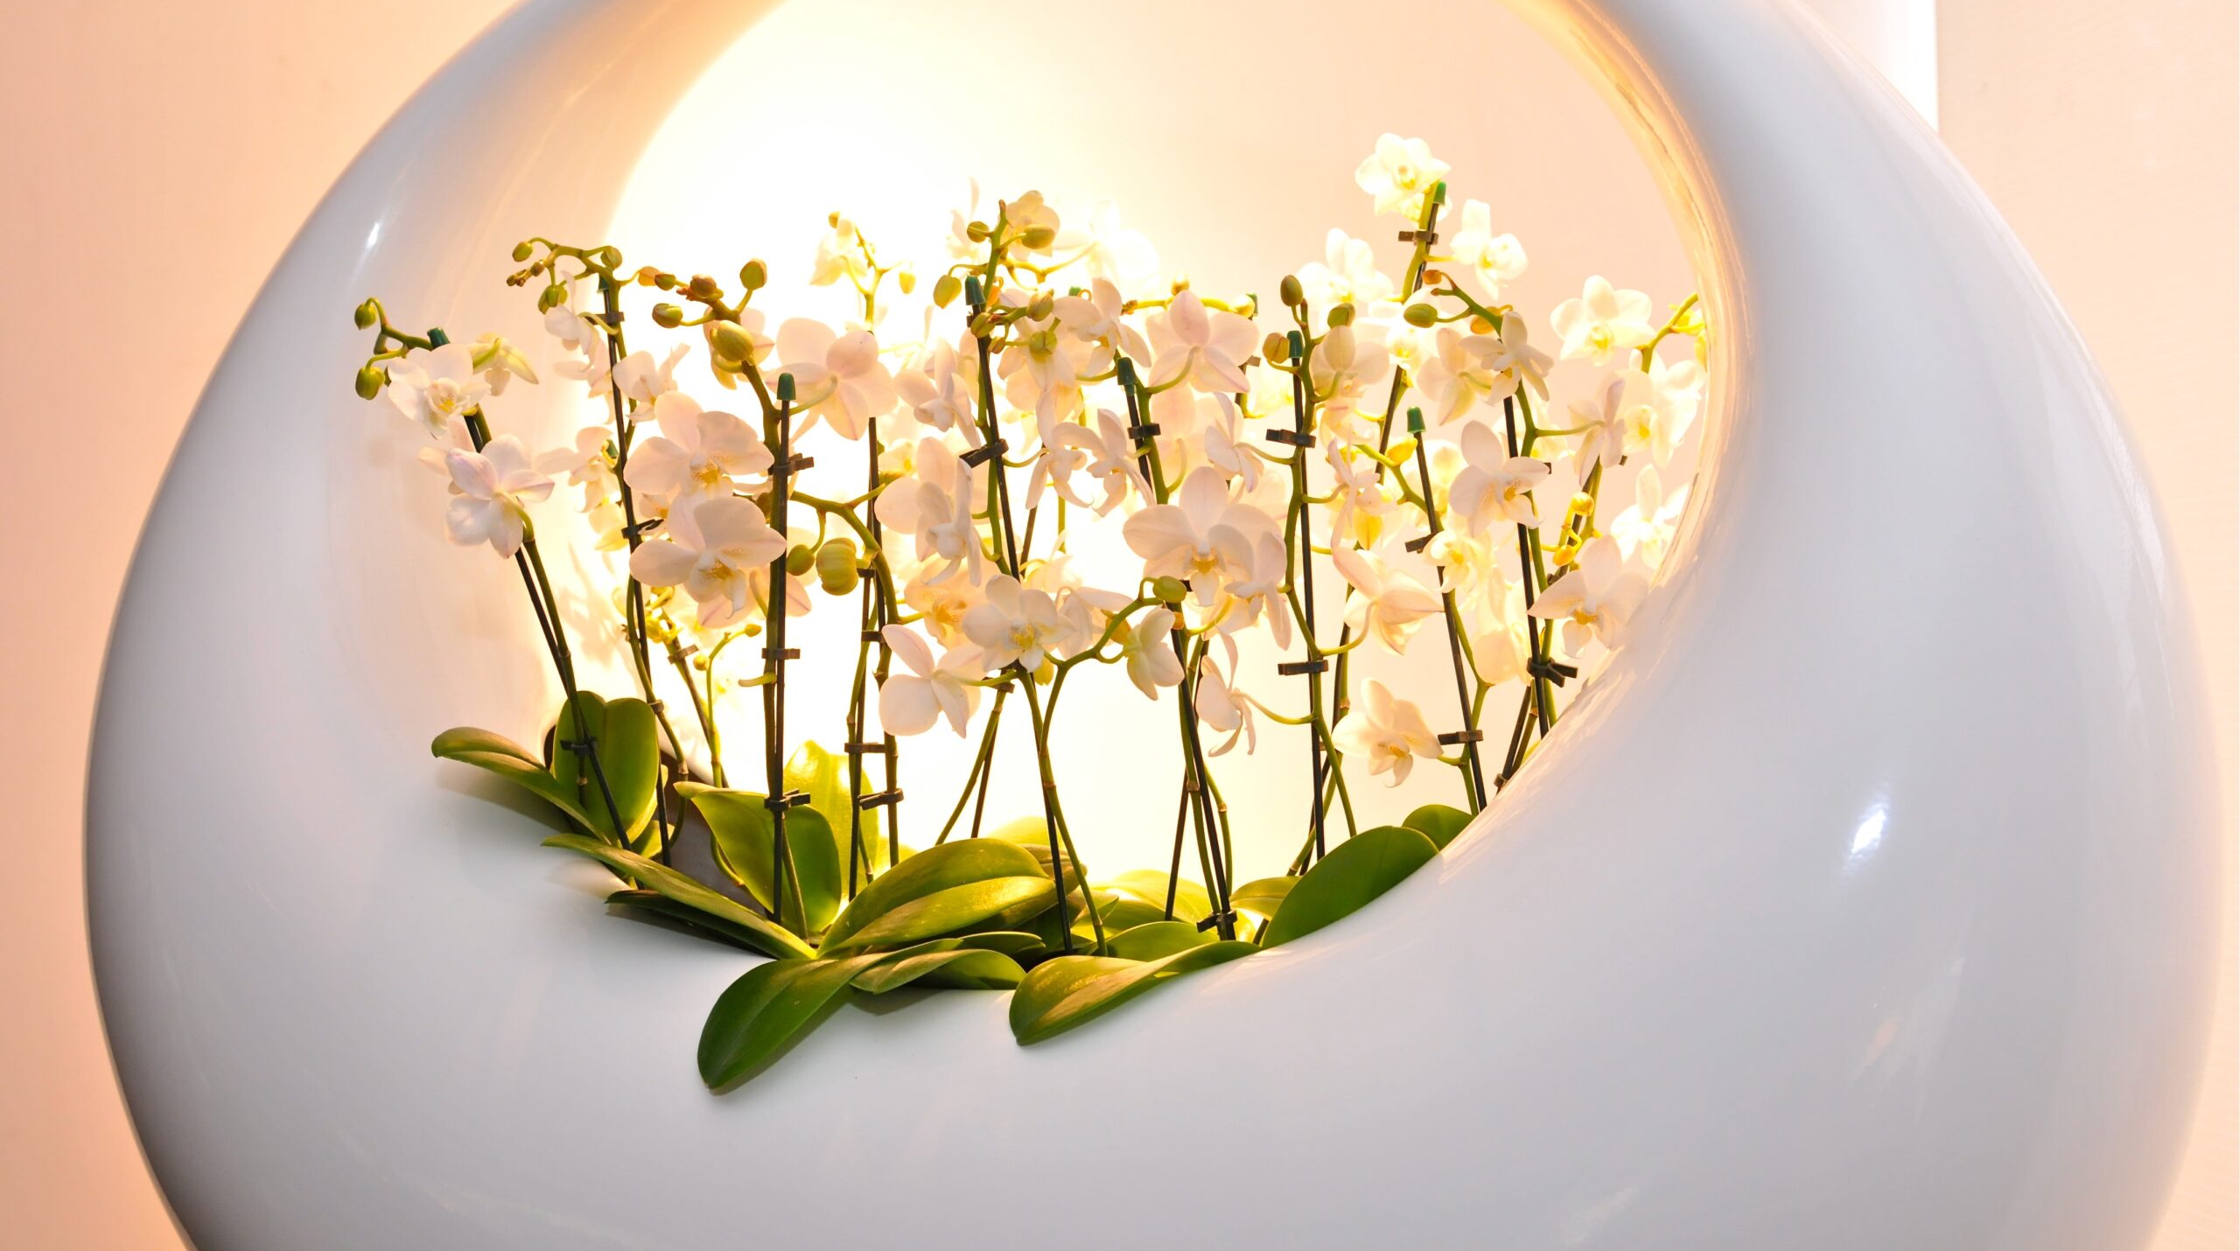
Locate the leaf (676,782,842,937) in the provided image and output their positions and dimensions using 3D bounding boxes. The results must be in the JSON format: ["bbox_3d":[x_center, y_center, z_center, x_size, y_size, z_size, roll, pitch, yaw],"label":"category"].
[{"bbox_3d":[-0.162,0.104,1.000,0.073,0.069,0.035,1,-9,-15],"label":"leaf"}]

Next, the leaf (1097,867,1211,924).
[{"bbox_3d":[0.016,0.127,1.050,0.056,0.026,0.050,-1,2,0],"label":"leaf"}]

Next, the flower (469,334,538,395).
[{"bbox_3d":[-0.326,-0.137,1.180,0.042,0.035,0.027,-1,-21,12],"label":"flower"}]

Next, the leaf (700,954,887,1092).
[{"bbox_3d":[-0.136,0.164,0.930,0.040,0.025,0.108,0,21,37],"label":"leaf"}]

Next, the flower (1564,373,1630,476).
[{"bbox_3d":[0.252,-0.106,1.180,0.025,0.053,0.048,2,0,-41],"label":"flower"}]

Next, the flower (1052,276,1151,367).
[{"bbox_3d":[-0.008,-0.133,0.980,0.026,0.040,0.043,-15,10,-38],"label":"flower"}]

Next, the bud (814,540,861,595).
[{"bbox_3d":[-0.141,-0.029,1.120,0.023,0.029,0.025,1,6,45],"label":"bud"}]

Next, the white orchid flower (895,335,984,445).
[{"bbox_3d":[-0.079,-0.103,0.975,0.023,0.047,0.042,-9,7,-42],"label":"white orchid flower"}]

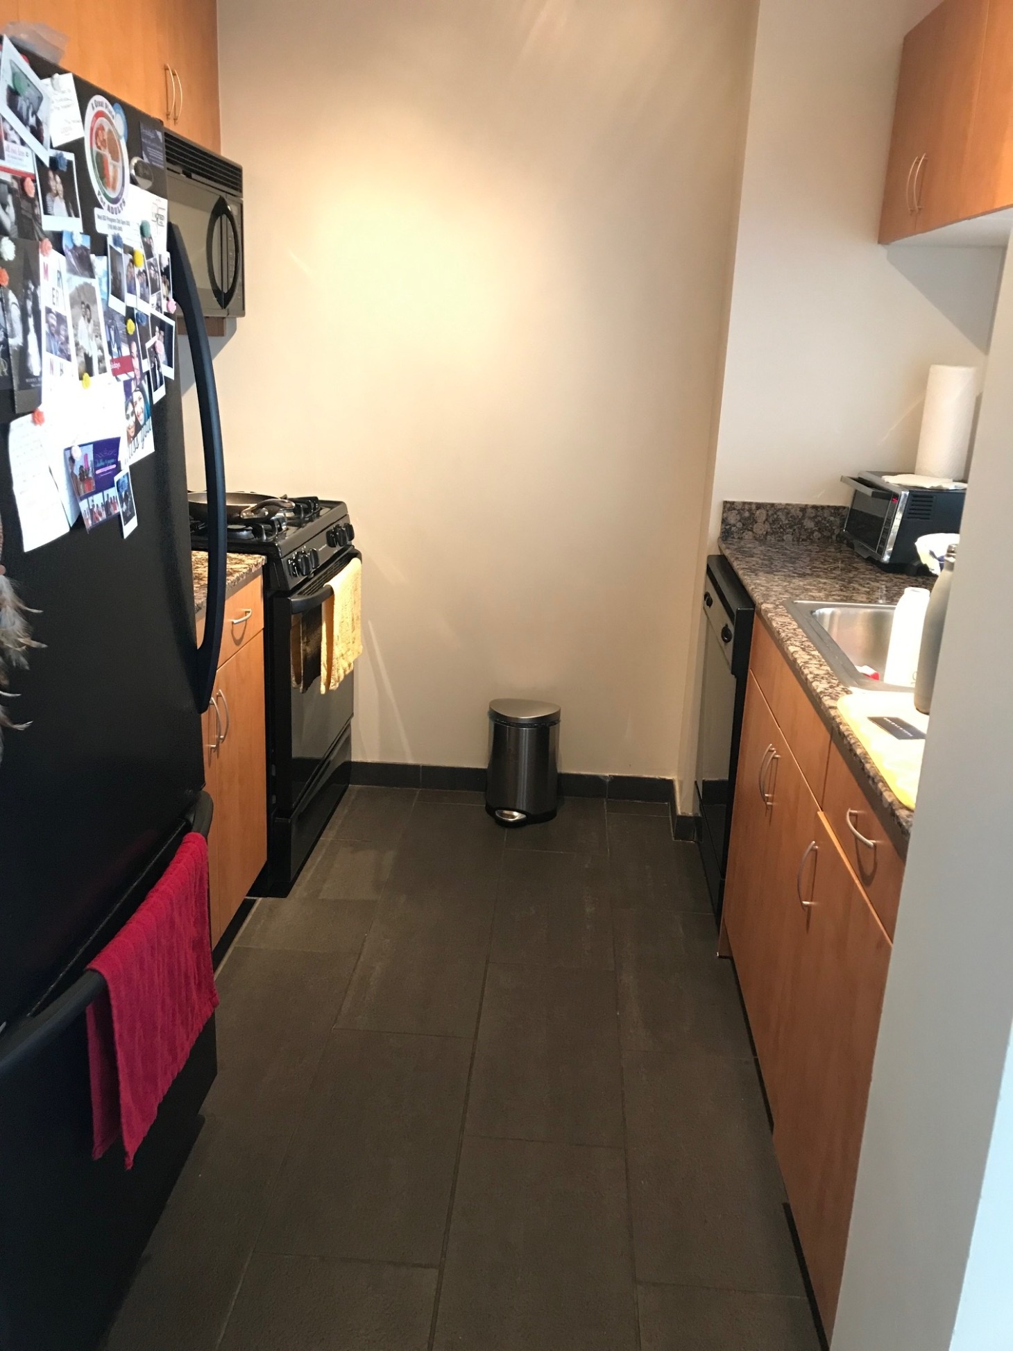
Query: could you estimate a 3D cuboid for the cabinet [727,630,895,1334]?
[{"bbox_3d":[0.806,0.483,1.915,0.630,0.880,1.340,3,17,3],"label":"cabinet"}]

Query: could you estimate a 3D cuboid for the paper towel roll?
[{"bbox_3d":[1.107,-0.635,2.732,0.122,0.276,0.122,3,17,3],"label":"paper towel roll"}]

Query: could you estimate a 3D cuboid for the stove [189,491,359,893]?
[{"bbox_3d":[-0.846,0.004,3.146,0.690,0.960,0.752,3,17,3],"label":"stove"}]

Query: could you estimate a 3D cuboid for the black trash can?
[{"bbox_3d":[0.051,0.270,3.412,0.230,0.348,0.195,5,18,9],"label":"black trash can"}]

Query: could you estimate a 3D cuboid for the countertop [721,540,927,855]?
[{"bbox_3d":[0.843,-0.053,2.082,0.644,0.040,1.980,3,17,3],"label":"countertop"}]

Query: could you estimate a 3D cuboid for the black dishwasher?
[{"bbox_3d":[0.835,0.194,2.860,0.625,0.870,0.605,3,17,3],"label":"black dishwasher"}]

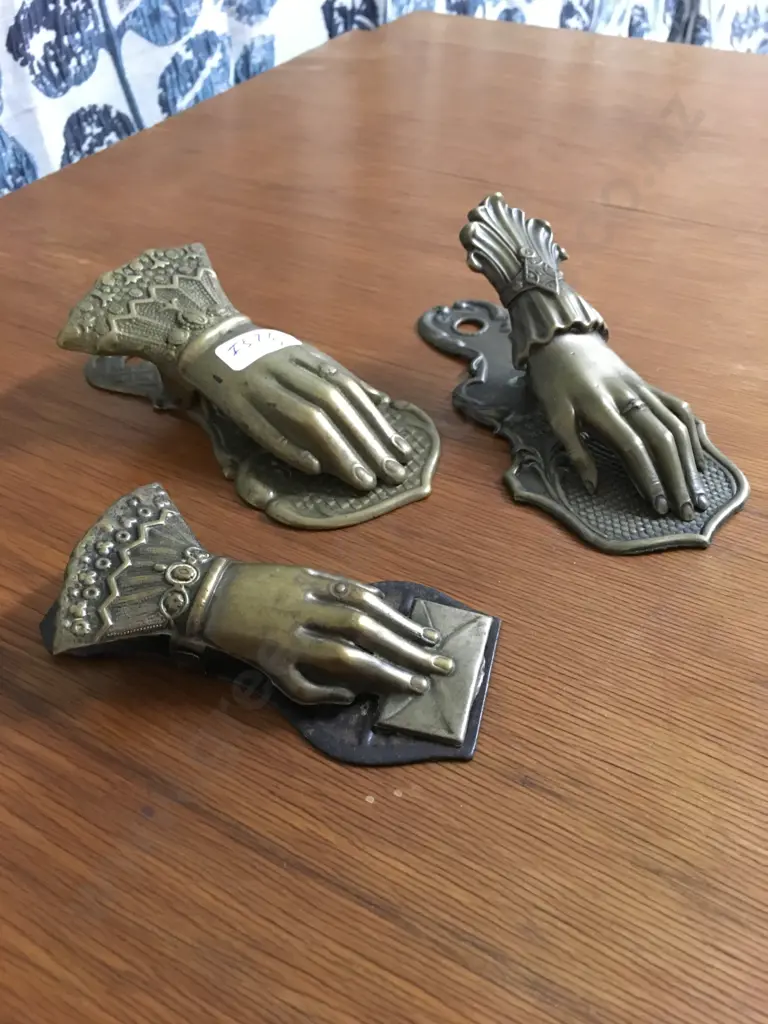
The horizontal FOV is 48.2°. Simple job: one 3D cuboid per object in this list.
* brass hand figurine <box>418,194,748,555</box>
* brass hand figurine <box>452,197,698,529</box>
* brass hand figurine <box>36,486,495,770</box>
[{"bbox_3d":[0.056,-0.054,0.262,0.070,0.054,0.147,-17,44,-17],"label":"brass hand figurine"},{"bbox_3d":[0.061,-0.048,0.256,0.039,0.030,0.122,-17,56,-17],"label":"brass hand figurine"},{"bbox_3d":[-0.030,0.019,0.196,0.112,0.036,0.057,7,42,10],"label":"brass hand figurine"}]

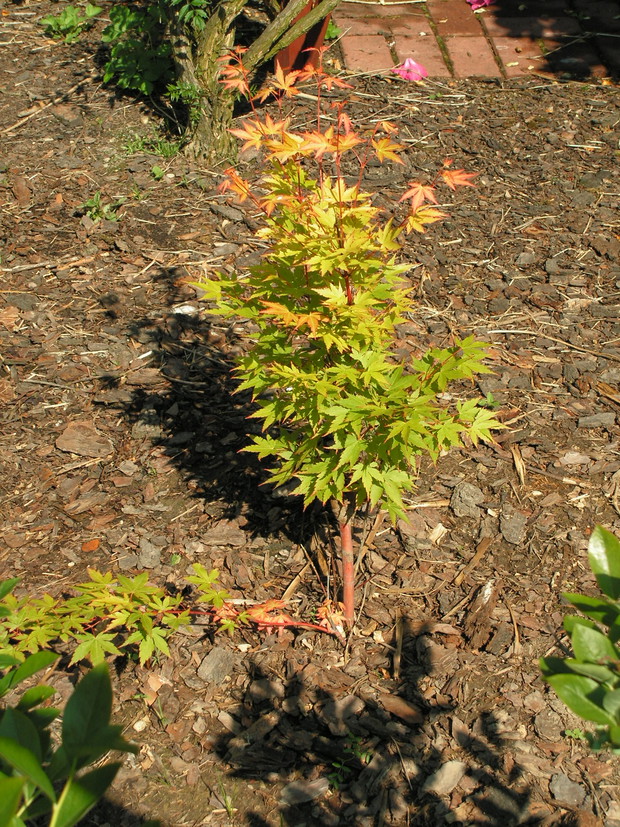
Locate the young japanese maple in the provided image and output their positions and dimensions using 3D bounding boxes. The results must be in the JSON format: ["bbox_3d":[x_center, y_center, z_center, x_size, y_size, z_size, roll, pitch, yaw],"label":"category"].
[{"bbox_3d":[0.042,-0.035,1.700,0.325,0.730,0.310,1,37,-1],"label":"young japanese maple"}]

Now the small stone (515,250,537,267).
[{"bbox_3d":[0.354,-0.252,2.590,0.032,0.016,0.025,1,37,-1],"label":"small stone"}]

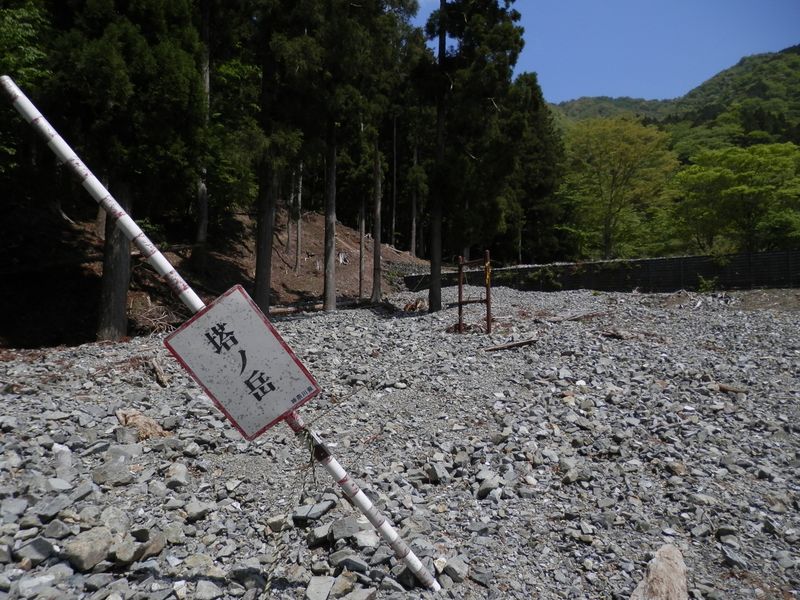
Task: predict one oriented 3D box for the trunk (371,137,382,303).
[{"bbox_3d":[-0.814,-2.964,21.136,0.300,6.120,0.300,0,-3,0],"label":"trunk"}]

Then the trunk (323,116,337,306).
[{"bbox_3d":[-2.081,-2.570,17.428,0.370,5.770,0.370,0,-3,0],"label":"trunk"}]

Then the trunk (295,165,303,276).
[{"bbox_3d":[-4.279,-3.523,24.605,0.200,4.720,0.200,2,-3,0],"label":"trunk"}]

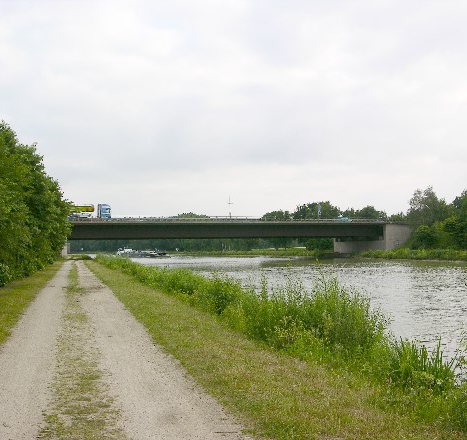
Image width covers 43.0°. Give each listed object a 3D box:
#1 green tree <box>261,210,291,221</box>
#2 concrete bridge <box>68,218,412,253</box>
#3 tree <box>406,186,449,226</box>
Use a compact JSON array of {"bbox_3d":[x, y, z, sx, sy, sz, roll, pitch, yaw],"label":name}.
[{"bbox_3d":[14.969,3.892,212.282,10.800,14.600,10.200,0,-3,0],"label":"green tree"},{"bbox_3d":[-0.722,3.876,120.585,69.000,6.700,23.000,0,-3,-15],"label":"concrete bridge"},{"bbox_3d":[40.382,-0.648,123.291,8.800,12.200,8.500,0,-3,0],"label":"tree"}]

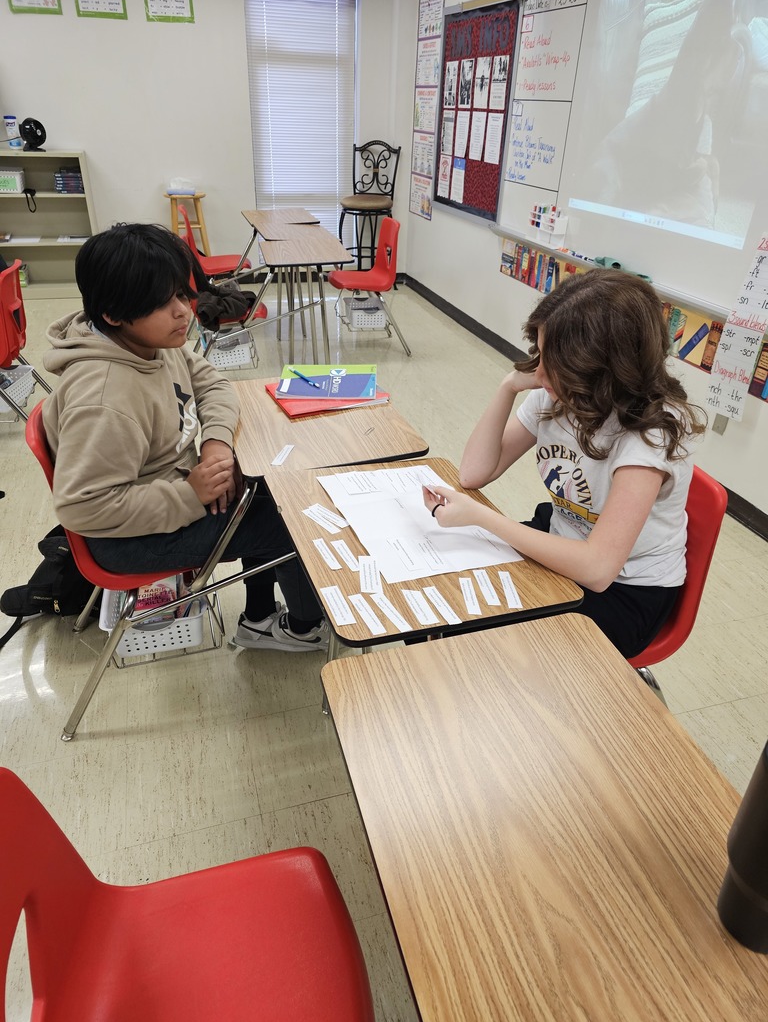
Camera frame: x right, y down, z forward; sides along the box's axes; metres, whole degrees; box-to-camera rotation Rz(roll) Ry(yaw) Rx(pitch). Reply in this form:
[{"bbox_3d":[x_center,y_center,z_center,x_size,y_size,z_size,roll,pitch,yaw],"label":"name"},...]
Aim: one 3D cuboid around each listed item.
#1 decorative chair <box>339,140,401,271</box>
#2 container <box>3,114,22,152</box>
[{"bbox_3d":[-0.119,-2.518,5.887,0.460,1.210,0.500,8,32,9],"label":"decorative chair"},{"bbox_3d":[-2.750,-2.807,5.049,0.088,0.210,0.088,-12,34,-23],"label":"container"}]

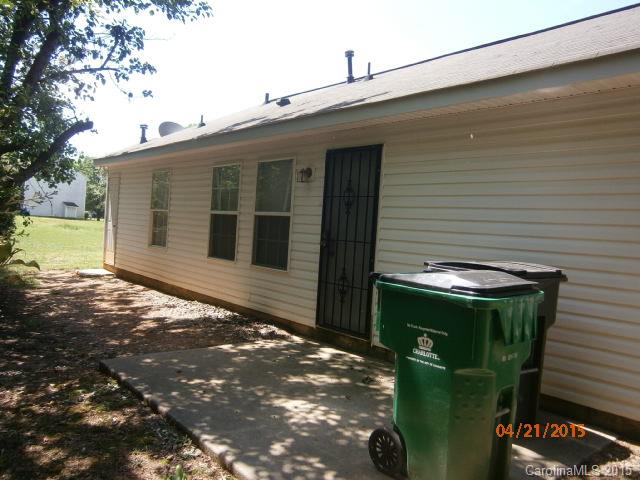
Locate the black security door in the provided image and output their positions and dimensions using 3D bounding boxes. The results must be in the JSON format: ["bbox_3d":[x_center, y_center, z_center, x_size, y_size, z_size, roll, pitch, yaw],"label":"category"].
[{"bbox_3d":[0.283,0.005,5.281,0.060,2.060,0.865,3,2,-42],"label":"black security door"}]

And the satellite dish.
[{"bbox_3d":[-3.831,-2.799,12.400,0.680,0.580,0.420,3,1,-20],"label":"satellite dish"}]

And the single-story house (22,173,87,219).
[{"bbox_3d":[-37.250,-7.166,65.338,8.800,7.800,10.000,3,2,-42],"label":"single-story house"}]

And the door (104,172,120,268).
[{"bbox_3d":[-4.670,-0.461,10.829,0.070,2.060,0.740,3,2,-42],"label":"door"}]

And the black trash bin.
[{"bbox_3d":[1.228,0.720,3.408,0.650,1.130,0.770,3,2,-42],"label":"black trash bin"}]

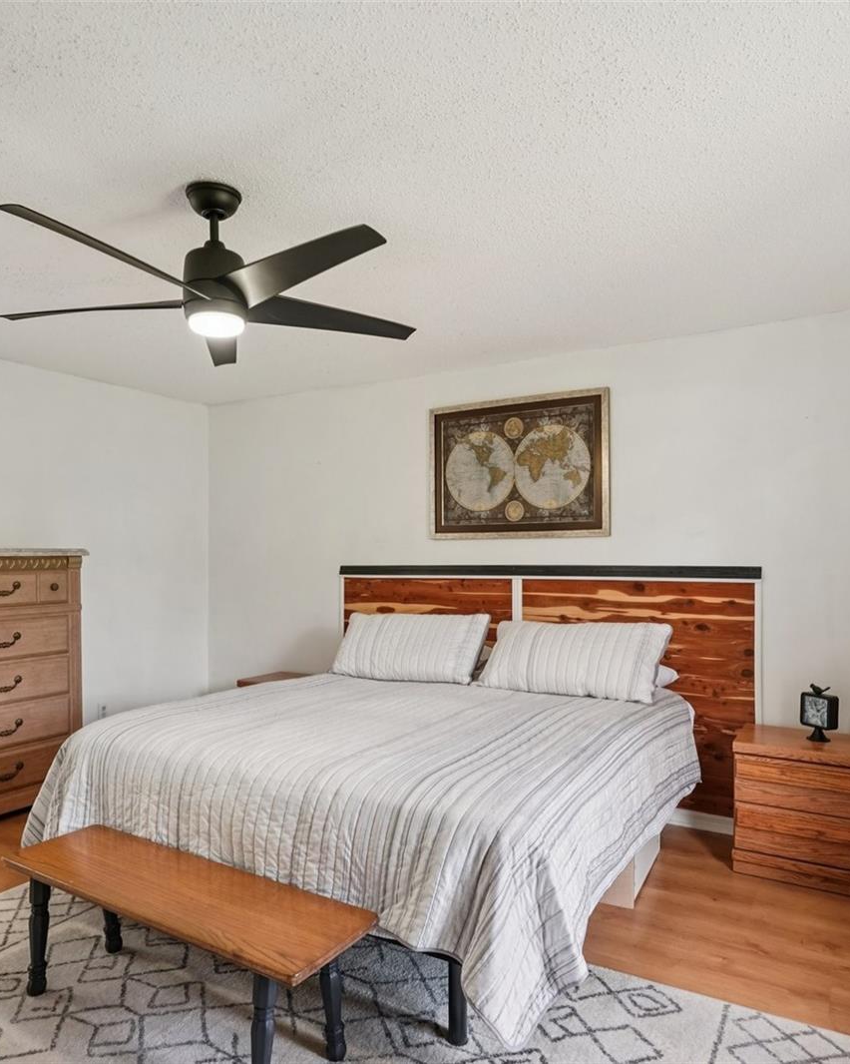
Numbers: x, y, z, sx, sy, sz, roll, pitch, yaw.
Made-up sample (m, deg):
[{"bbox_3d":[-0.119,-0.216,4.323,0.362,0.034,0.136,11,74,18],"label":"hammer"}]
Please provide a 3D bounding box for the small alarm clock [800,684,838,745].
[{"bbox_3d":[1.681,0.765,3.028,0.090,0.245,0.135,0,-2,-25],"label":"small alarm clock"}]

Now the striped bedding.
[{"bbox_3d":[-0.099,0.981,2.901,2.110,0.480,1.970,-1,-2,30],"label":"striped bedding"}]

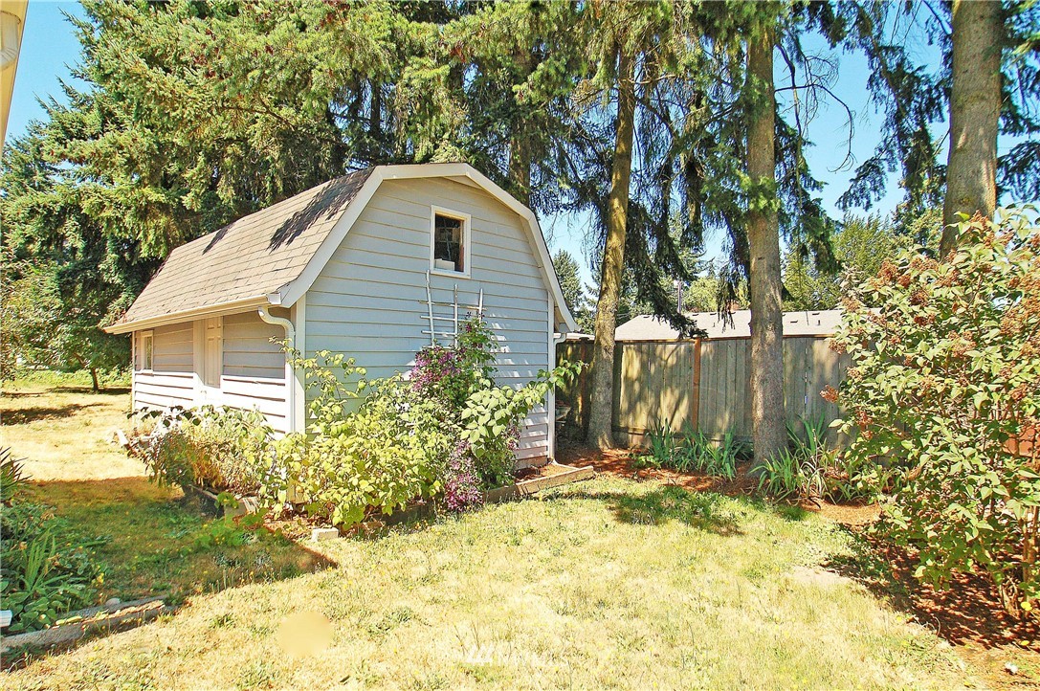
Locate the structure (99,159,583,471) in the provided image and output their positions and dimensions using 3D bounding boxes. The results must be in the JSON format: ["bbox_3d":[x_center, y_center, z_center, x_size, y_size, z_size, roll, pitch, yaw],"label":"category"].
[{"bbox_3d":[-3.863,-0.154,9.711,8.840,4.170,4.860,-2,-2,44],"label":"structure"}]

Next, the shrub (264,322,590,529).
[{"bbox_3d":[-0.743,0.790,6.086,1.100,2.000,3.950,-2,-2,44],"label":"shrub"}]

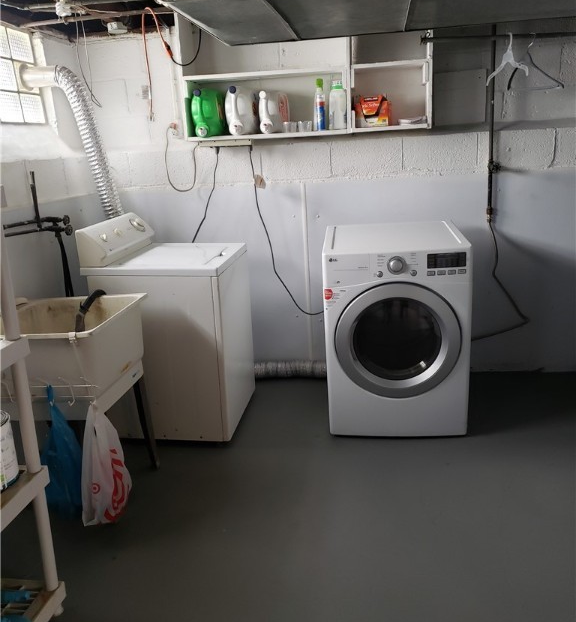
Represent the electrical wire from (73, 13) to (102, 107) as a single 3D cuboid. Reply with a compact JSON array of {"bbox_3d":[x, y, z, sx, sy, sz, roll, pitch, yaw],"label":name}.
[{"bbox_3d":[-1.107,-1.380,3.184,0.111,0.485,0.081,-1,17,9],"label":"electrical wire"}]

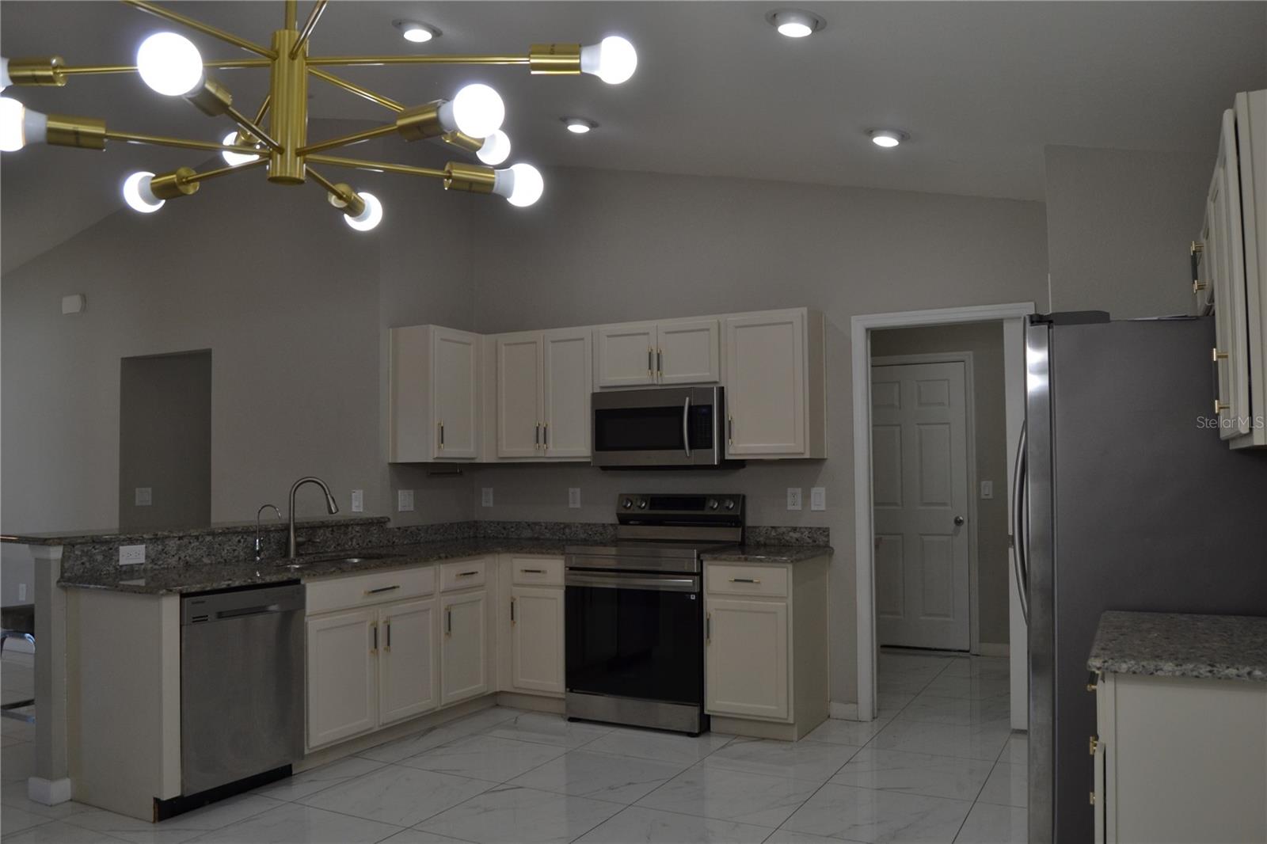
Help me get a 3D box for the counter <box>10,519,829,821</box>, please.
[{"bbox_3d":[-0.786,1.009,4.403,2.770,1.045,2.750,-2,-4,27],"label":"counter"}]

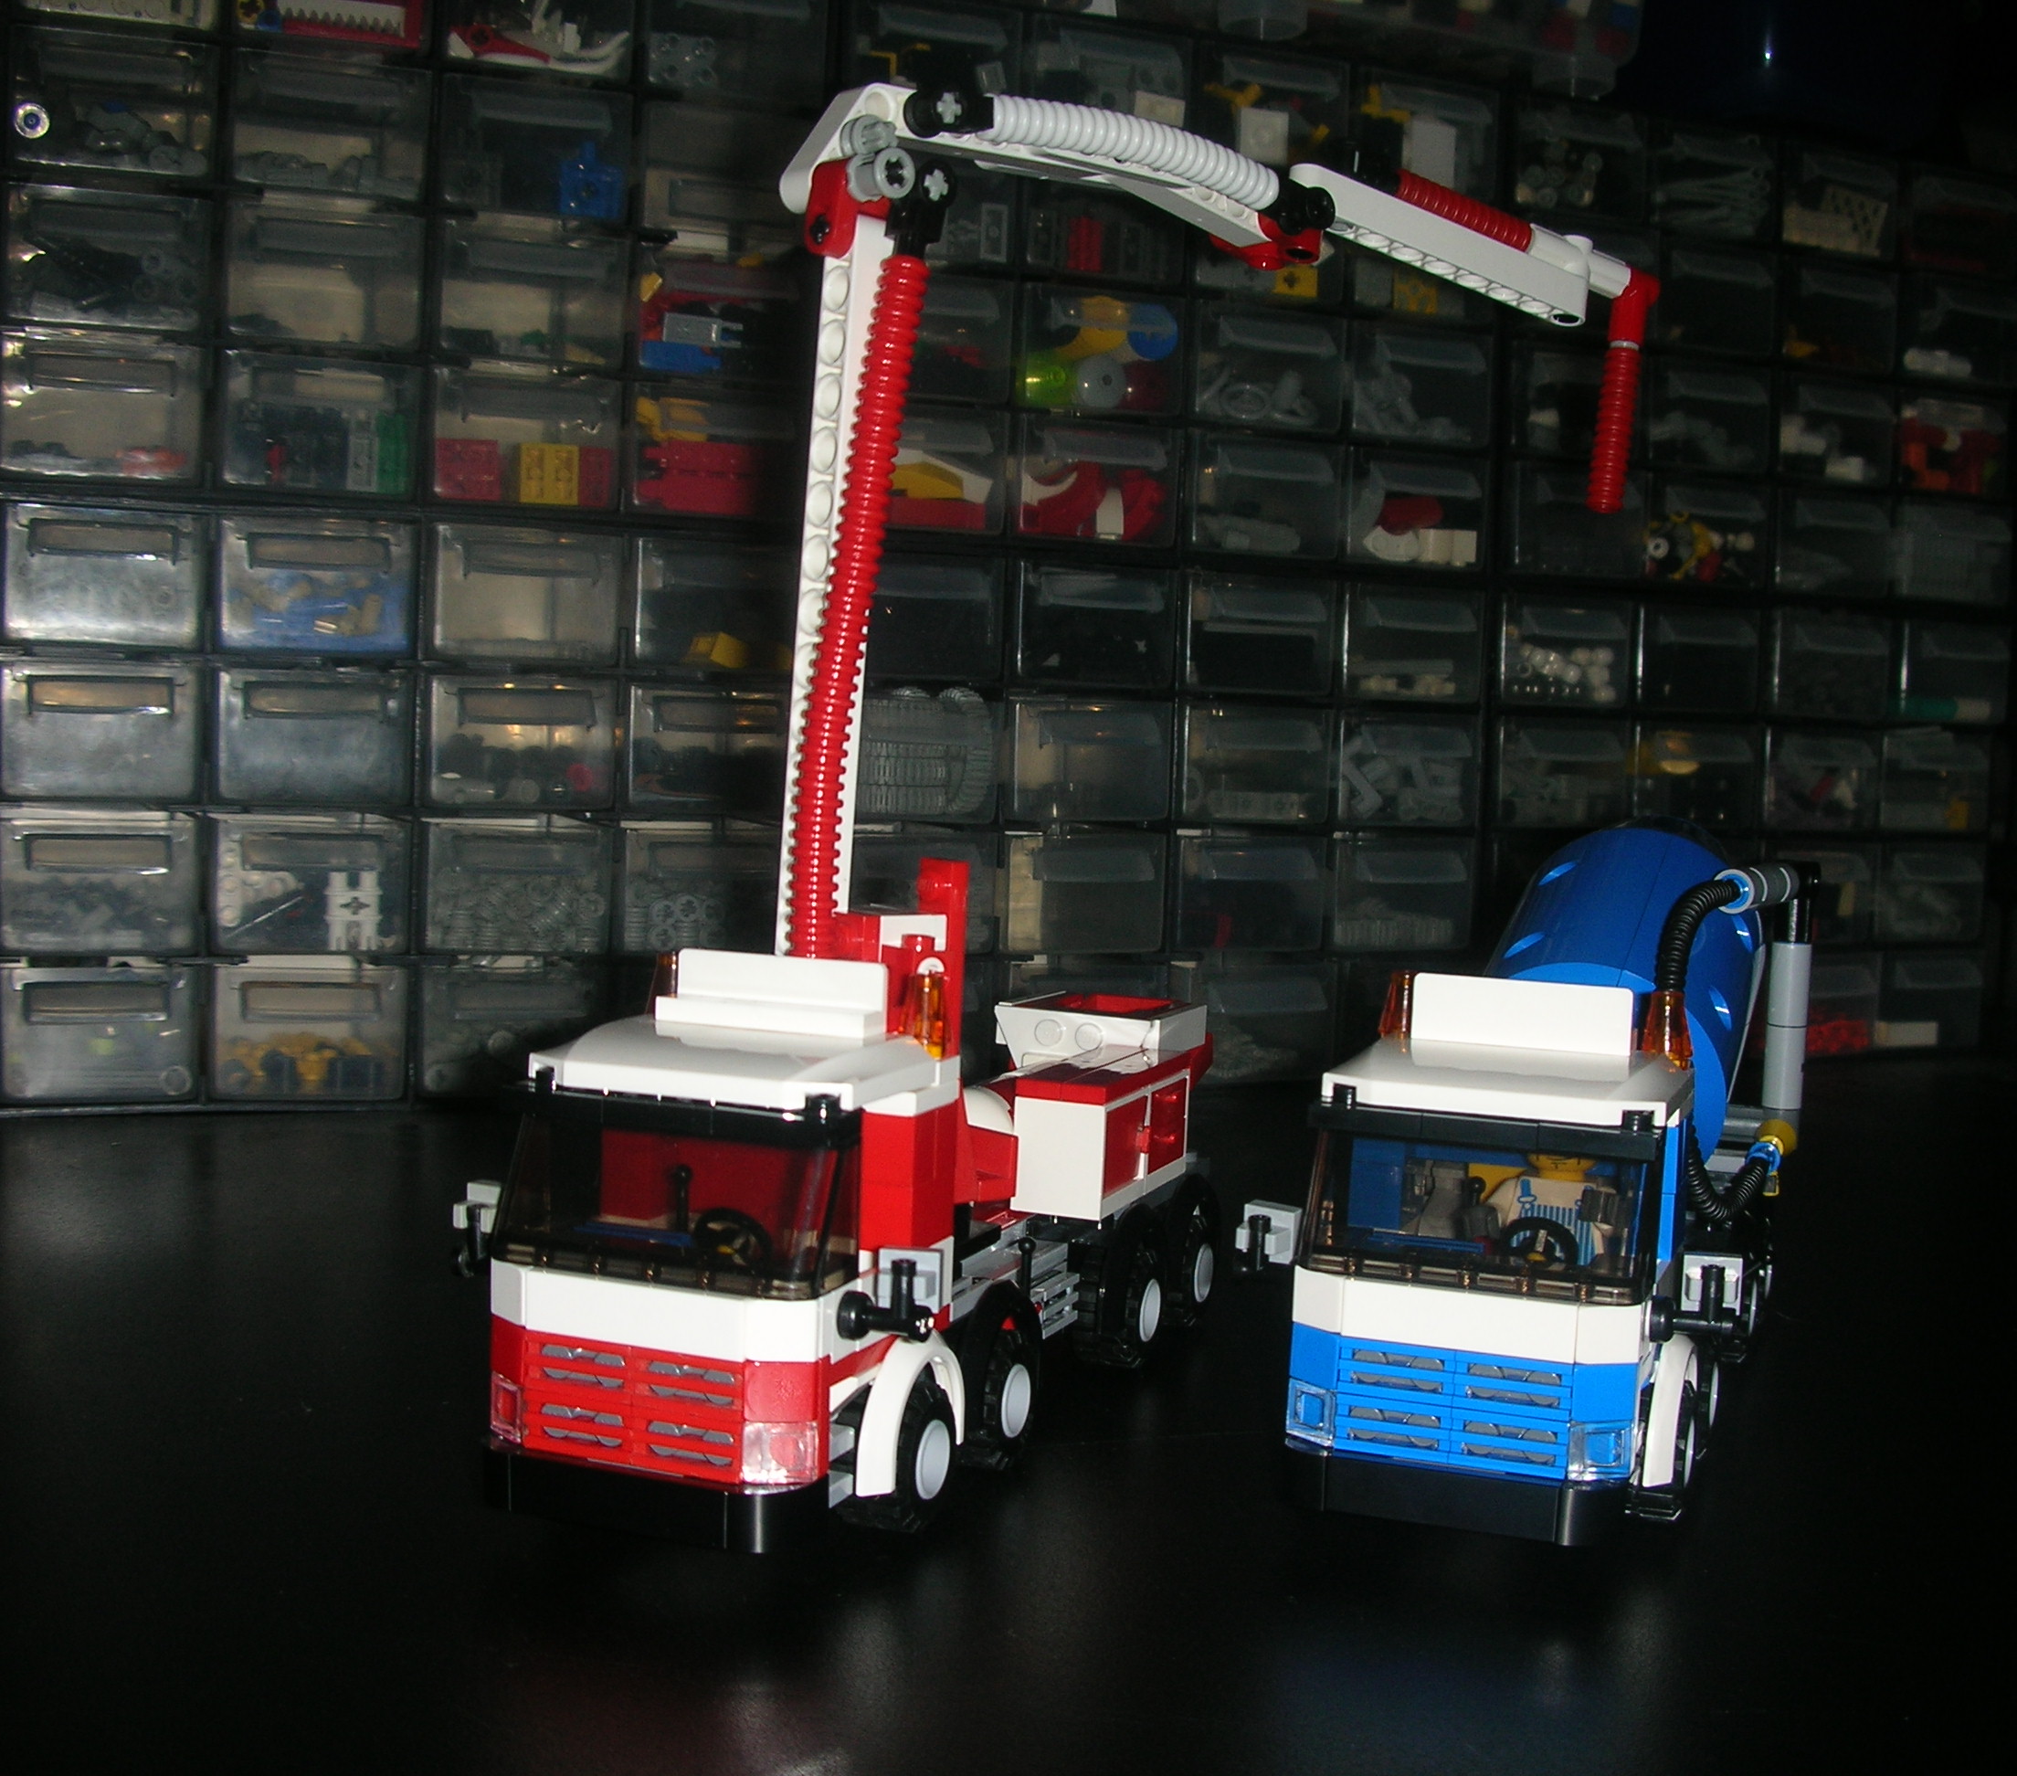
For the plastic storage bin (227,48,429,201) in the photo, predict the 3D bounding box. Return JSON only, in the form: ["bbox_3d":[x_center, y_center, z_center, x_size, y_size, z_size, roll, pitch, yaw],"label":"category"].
[{"bbox_3d":[-0.201,-0.207,0.684,0.054,0.037,0.112,0,4,-23],"label":"plastic storage bin"}]

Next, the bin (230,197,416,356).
[{"bbox_3d":[-0.220,-0.181,0.750,0.056,0.040,0.138,1,3,-21],"label":"bin"}]

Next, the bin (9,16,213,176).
[{"bbox_3d":[-0.247,-0.204,0.657,0.052,0.035,0.115,0,4,-22],"label":"bin"}]

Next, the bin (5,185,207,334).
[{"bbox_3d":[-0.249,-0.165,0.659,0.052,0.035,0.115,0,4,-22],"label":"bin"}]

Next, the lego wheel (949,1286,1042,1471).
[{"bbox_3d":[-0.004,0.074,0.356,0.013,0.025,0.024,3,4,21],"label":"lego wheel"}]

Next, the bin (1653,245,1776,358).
[{"bbox_3d":[0.223,-0.206,0.869,0.054,0.037,0.112,0,4,-23],"label":"bin"}]

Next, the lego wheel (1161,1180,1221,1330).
[{"bbox_3d":[0.031,0.069,0.445,0.014,0.025,0.025,4,4,23],"label":"lego wheel"}]

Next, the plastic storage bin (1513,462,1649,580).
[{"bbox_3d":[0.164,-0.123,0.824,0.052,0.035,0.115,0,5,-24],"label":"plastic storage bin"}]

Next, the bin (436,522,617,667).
[{"bbox_3d":[-0.151,-0.085,0.704,0.052,0.035,0.115,0,4,-22],"label":"bin"}]

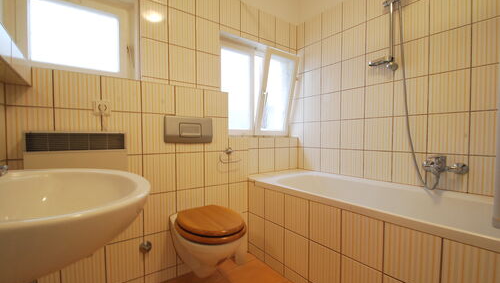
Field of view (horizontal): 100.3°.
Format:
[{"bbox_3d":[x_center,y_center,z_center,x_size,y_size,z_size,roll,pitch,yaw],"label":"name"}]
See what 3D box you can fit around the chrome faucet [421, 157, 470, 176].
[{"bbox_3d":[1.162,0.145,1.243,0.140,0.095,0.200,-1,2,-36],"label":"chrome faucet"}]

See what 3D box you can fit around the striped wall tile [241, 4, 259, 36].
[{"bbox_3d":[-0.004,-1.073,1.849,0.200,0.252,0.010,-1,1,-34],"label":"striped wall tile"}]

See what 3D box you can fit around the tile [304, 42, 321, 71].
[{"bbox_3d":[0.624,-0.838,2.074,0.010,0.250,0.200,-1,2,-36],"label":"tile"}]

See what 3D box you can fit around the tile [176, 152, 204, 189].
[{"bbox_3d":[-0.406,0.197,1.418,0.191,0.249,0.010,-1,2,-32],"label":"tile"}]

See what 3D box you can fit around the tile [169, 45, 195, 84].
[{"bbox_3d":[-0.489,-0.559,1.515,0.200,0.250,0.010,-1,2,-35],"label":"tile"}]

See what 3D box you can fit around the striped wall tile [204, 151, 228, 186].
[{"bbox_3d":[-0.250,0.198,1.562,0.195,0.254,0.010,-1,2,-32],"label":"striped wall tile"}]

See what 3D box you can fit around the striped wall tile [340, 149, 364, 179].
[{"bbox_3d":[0.869,0.181,1.788,0.010,0.226,0.200,-1,2,-39],"label":"striped wall tile"}]

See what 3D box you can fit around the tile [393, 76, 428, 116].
[{"bbox_3d":[1.118,-0.310,1.458,0.010,0.254,0.195,-1,2,-39],"label":"tile"}]

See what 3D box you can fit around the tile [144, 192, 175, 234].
[{"bbox_3d":[-0.583,0.463,1.359,0.195,0.254,0.010,-1,2,-32],"label":"tile"}]

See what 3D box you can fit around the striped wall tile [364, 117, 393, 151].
[{"bbox_3d":[0.998,-0.059,1.627,0.010,0.252,0.200,-1,2,-39],"label":"striped wall tile"}]

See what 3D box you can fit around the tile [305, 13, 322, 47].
[{"bbox_3d":[0.623,-1.094,2.062,0.010,0.252,0.200,-1,2,-39],"label":"tile"}]

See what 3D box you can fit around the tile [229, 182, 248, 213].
[{"bbox_3d":[-0.089,0.441,1.620,0.167,0.249,0.010,-1,2,-32],"label":"tile"}]

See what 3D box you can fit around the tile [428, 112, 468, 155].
[{"bbox_3d":[1.217,-0.049,1.282,0.010,0.250,0.200,-1,2,-38],"label":"tile"}]

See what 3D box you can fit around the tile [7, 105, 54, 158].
[{"bbox_3d":[-1.079,-0.044,1.032,0.168,0.254,0.010,-1,2,-32],"label":"tile"}]

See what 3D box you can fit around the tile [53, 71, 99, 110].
[{"bbox_3d":[-0.924,-0.271,1.124,0.195,0.194,0.010,-1,2,-32],"label":"tile"}]

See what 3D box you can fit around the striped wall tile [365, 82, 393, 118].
[{"bbox_3d":[0.995,-0.313,1.611,0.010,0.254,0.195,-1,2,-39],"label":"striped wall tile"}]

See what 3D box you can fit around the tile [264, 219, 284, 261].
[{"bbox_3d":[0.176,0.711,1.495,0.010,0.254,0.195,-1,2,-39],"label":"tile"}]

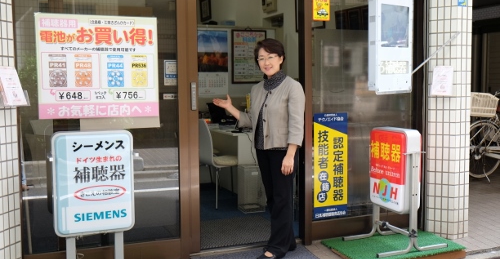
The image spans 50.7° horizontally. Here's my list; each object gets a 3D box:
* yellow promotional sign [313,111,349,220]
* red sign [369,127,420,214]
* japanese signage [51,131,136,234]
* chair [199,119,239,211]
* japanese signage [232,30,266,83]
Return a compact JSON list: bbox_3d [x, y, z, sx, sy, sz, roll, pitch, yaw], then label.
[{"bbox_3d":[0.638,0.293,4.151,0.300,0.848,0.010,-2,4,-21],"label":"yellow promotional sign"},{"bbox_3d":[1.047,0.280,3.821,0.138,0.573,0.415,-2,4,-21],"label":"red sign"},{"bbox_3d":[-0.926,0.311,3.135,0.456,0.607,0.128,-2,4,-21],"label":"japanese signage"},{"bbox_3d":[-0.299,0.333,5.413,0.530,0.860,0.470,-2,4,-21],"label":"chair"},{"bbox_3d":[-0.006,-0.853,6.250,0.442,0.624,0.025,-2,4,-21],"label":"japanese signage"}]

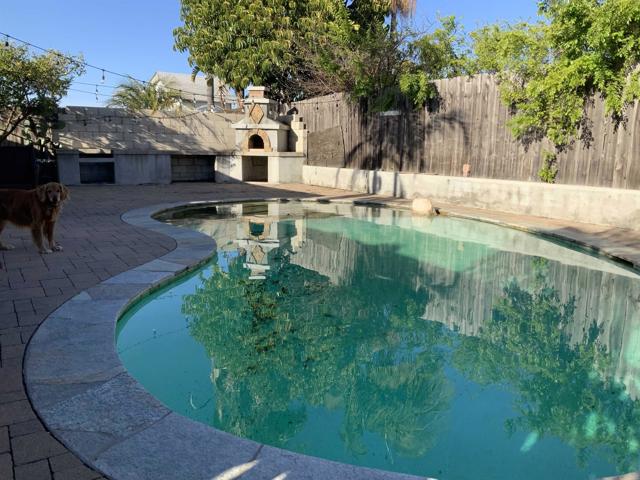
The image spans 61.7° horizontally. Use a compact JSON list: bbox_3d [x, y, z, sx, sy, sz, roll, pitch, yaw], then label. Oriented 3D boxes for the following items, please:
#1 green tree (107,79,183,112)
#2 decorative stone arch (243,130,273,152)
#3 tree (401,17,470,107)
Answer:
[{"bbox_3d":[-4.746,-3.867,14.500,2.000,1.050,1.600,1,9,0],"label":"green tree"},{"bbox_3d":[-1.609,-2.561,13.800,0.820,0.620,0.140,4,10,17],"label":"decorative stone arch"},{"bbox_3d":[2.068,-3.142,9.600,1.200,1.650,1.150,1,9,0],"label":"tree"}]

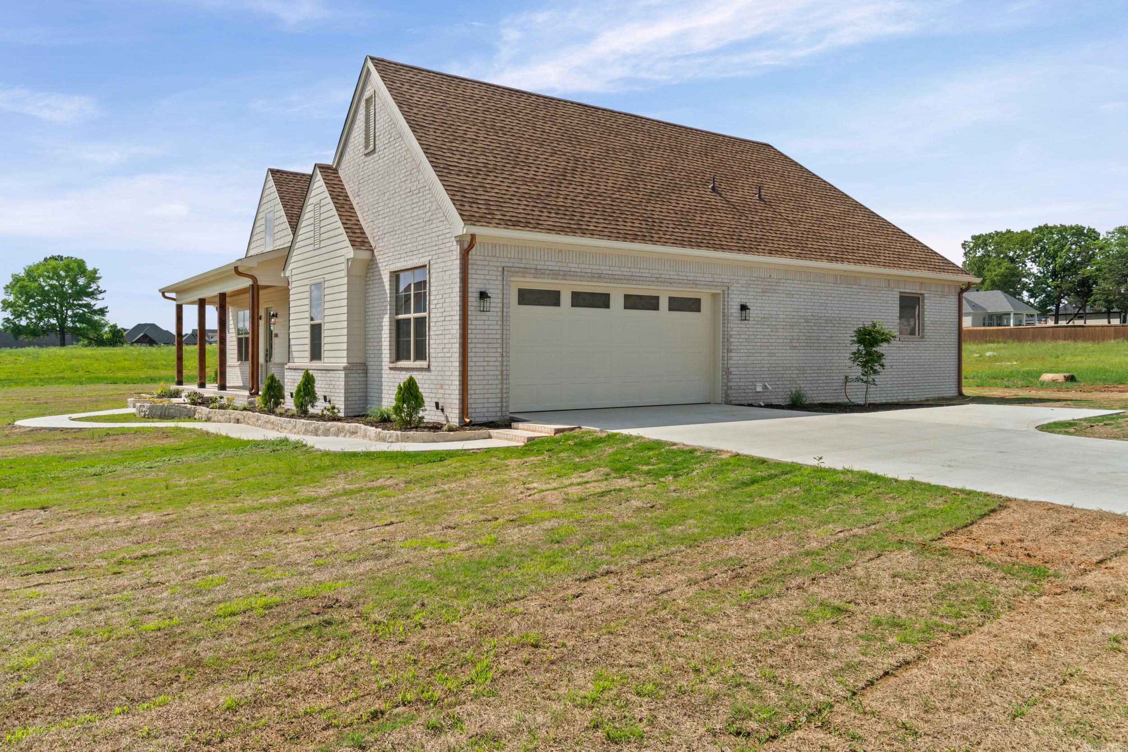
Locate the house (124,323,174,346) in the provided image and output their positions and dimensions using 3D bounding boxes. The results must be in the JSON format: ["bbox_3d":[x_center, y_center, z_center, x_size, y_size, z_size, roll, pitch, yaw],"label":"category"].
[{"bbox_3d":[-100.152,-9.516,190.000,13.500,6.600,14.000,-1,2,-36],"label":"house"}]

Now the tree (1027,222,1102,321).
[{"bbox_3d":[77.760,-15.241,122.000,10.600,16.800,10.600,-1,2,-36],"label":"tree"}]

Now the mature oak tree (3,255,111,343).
[{"bbox_3d":[-64.975,-9.567,100.000,12.000,11.700,12.200,-1,2,-36],"label":"mature oak tree"}]

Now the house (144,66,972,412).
[{"bbox_3d":[-0.811,-3.151,24.990,18.425,7.370,18.559,-1,2,-36],"label":"house"}]

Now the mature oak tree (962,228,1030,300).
[{"bbox_3d":[72.772,-16.194,132.000,11.000,17.000,11.000,-1,2,-36],"label":"mature oak tree"}]

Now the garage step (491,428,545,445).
[{"bbox_3d":[-0.648,0.859,11.238,0.415,0.090,1.099,-1,2,-36],"label":"garage step"}]

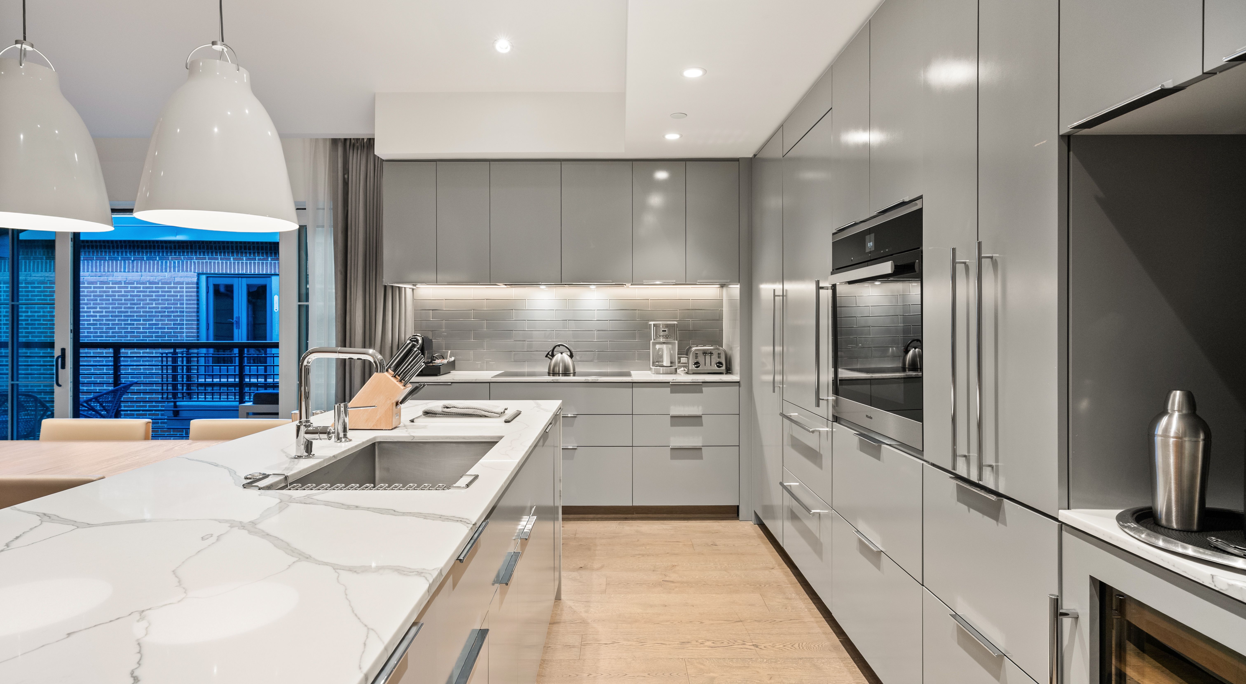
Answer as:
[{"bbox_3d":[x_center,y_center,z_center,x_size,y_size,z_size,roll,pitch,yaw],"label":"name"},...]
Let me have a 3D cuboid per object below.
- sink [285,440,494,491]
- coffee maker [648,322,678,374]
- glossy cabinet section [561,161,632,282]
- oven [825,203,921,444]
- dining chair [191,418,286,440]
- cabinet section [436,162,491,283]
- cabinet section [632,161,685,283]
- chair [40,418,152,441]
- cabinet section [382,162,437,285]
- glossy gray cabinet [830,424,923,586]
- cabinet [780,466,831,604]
[{"bbox_3d":[-0.576,0.442,1.650,0.430,0.240,0.670,0,1,0],"label":"sink"},{"bbox_3d":[0.285,0.040,4.450,0.195,0.368,0.240,0,1,-1],"label":"coffee maker"},{"bbox_3d":[-0.170,-0.770,4.265,0.455,0.779,0.570,0,1,0],"label":"glossy cabinet section"},{"bbox_3d":[1.098,-0.057,2.145,0.590,0.710,0.755,0,1,-1],"label":"oven"},{"bbox_3d":[-1.879,0.784,2.870,0.520,0.800,0.560,0,1,-1],"label":"dining chair"},{"bbox_3d":[-1.022,-0.770,4.265,0.342,0.779,0.570,0,1,0],"label":"cabinet section"},{"bbox_3d":[0.228,-0.770,4.265,0.342,0.779,0.570,0,1,0],"label":"cabinet section"},{"bbox_3d":[-2.490,0.783,2.730,0.530,0.825,0.540,0,1,0],"label":"chair"},{"bbox_3d":[-1.365,-0.770,4.265,0.345,0.779,0.570,0,1,0],"label":"cabinet section"},{"bbox_3d":[1.128,0.508,2.145,0.590,0.352,0.755,0,1,-1],"label":"glossy gray cabinet"},{"bbox_3d":[1.148,0.879,2.917,0.600,0.422,0.762,0,1,0],"label":"cabinet"}]

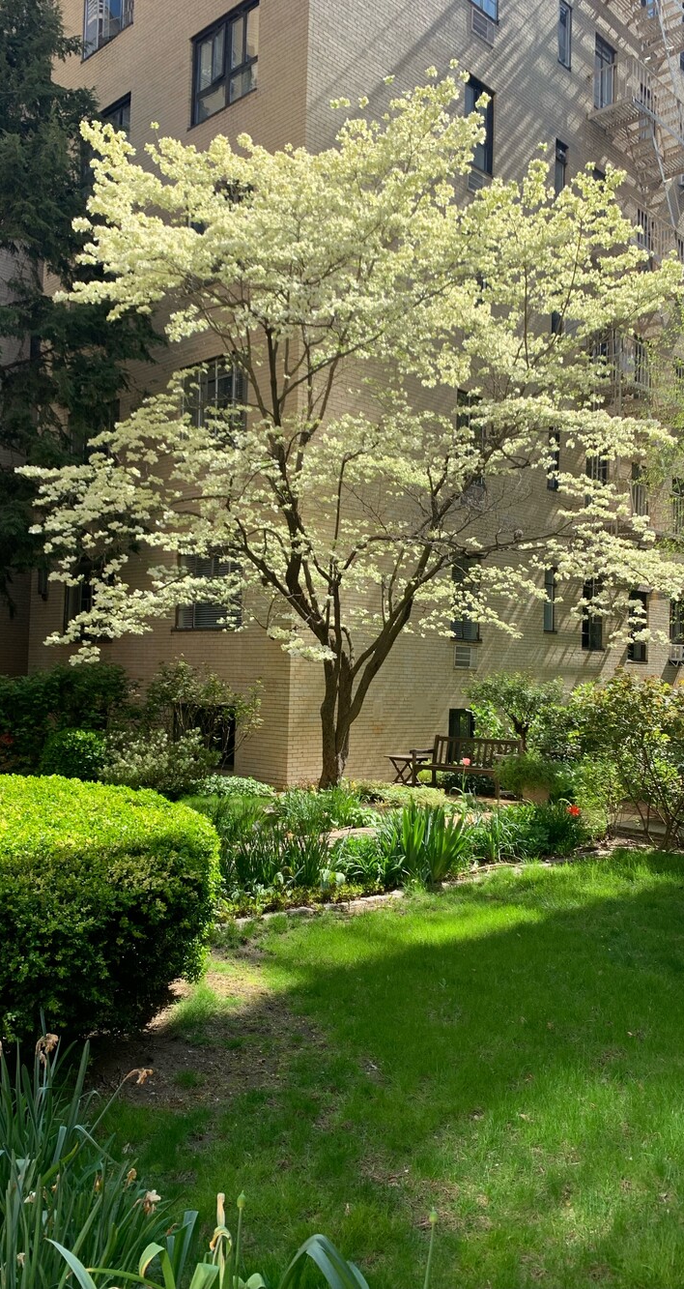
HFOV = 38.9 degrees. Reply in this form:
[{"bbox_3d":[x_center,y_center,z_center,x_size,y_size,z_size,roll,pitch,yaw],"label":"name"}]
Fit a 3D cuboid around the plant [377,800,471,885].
[{"bbox_3d":[0.674,1.621,7.950,0.750,0.680,0.620,1,-1,0],"label":"plant"}]

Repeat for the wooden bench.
[{"bbox_3d":[1.874,1.767,14.347,1.360,0.860,0.620,1,-1,36],"label":"wooden bench"}]

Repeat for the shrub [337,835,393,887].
[{"bbox_3d":[0.189,1.762,7.900,0.460,0.430,0.440,1,-1,0],"label":"shrub"}]

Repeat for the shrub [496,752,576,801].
[{"bbox_3d":[2.603,1.785,13.000,1.050,0.660,0.900,1,-1,0],"label":"shrub"}]

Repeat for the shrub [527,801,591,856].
[{"bbox_3d":[2.146,1.803,9.550,0.600,0.520,0.550,1,-1,0],"label":"shrub"}]

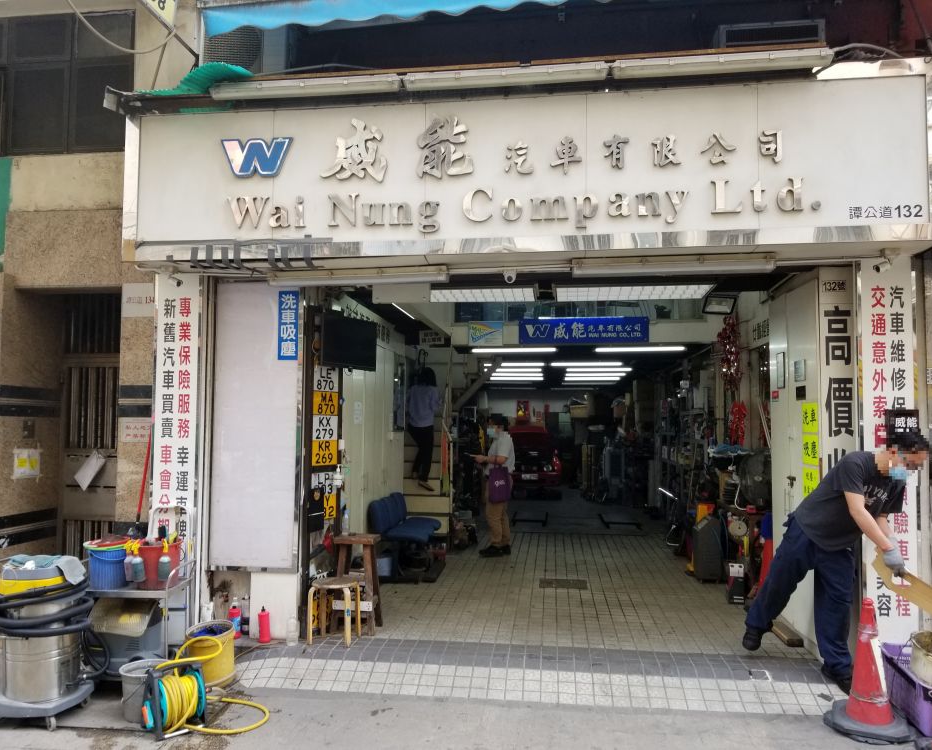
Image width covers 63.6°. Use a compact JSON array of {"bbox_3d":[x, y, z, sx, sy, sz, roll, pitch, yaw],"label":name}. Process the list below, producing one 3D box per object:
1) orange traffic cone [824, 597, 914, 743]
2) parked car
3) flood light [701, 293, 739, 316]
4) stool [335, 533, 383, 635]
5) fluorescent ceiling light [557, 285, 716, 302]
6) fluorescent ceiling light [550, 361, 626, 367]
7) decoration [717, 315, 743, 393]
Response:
[{"bbox_3d":[2.265,1.611,4.239,0.400,0.701,0.400,-2,-4,37],"label":"orange traffic cone"},{"bbox_3d":[1.418,1.879,17.117,1.650,1.440,4.100,0,-3,7],"label":"parked car"},{"bbox_3d":[2.272,-0.638,6.707,0.280,0.090,0.230,0,-41,-4],"label":"flood light"},{"bbox_3d":[-0.825,1.569,5.662,0.340,0.685,0.320,0,-4,6],"label":"stool"},{"bbox_3d":[1.324,-0.689,5.978,1.200,0.090,0.610,0,-3,8],"label":"fluorescent ceiling light"},{"bbox_3d":[2.057,-0.182,12.771,1.220,0.080,0.100,0,-3,8],"label":"fluorescent ceiling light"},{"bbox_3d":[2.425,-0.189,6.912,0.230,0.760,0.190,0,-3,8],"label":"decoration"}]

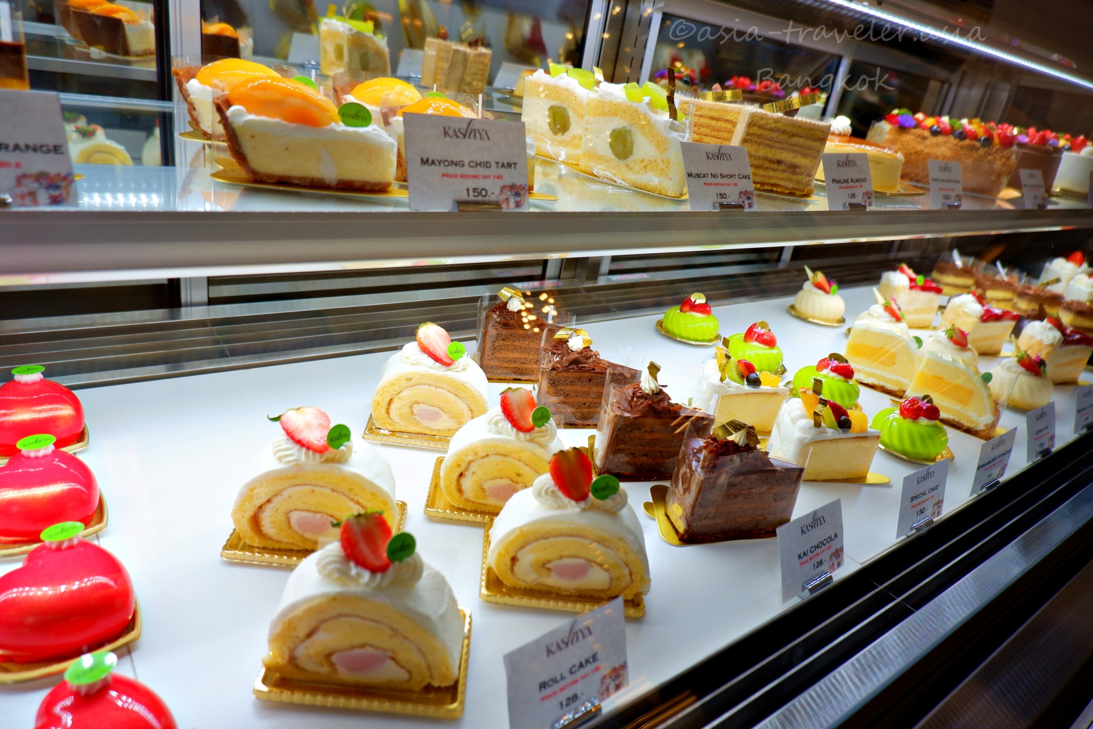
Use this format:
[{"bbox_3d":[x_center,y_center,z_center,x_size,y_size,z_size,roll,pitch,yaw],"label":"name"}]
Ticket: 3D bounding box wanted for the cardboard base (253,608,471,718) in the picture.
[{"bbox_3d":[-0.088,0.143,0.352,0.096,0.006,0.062,9,26,-7],"label":"cardboard base"}]

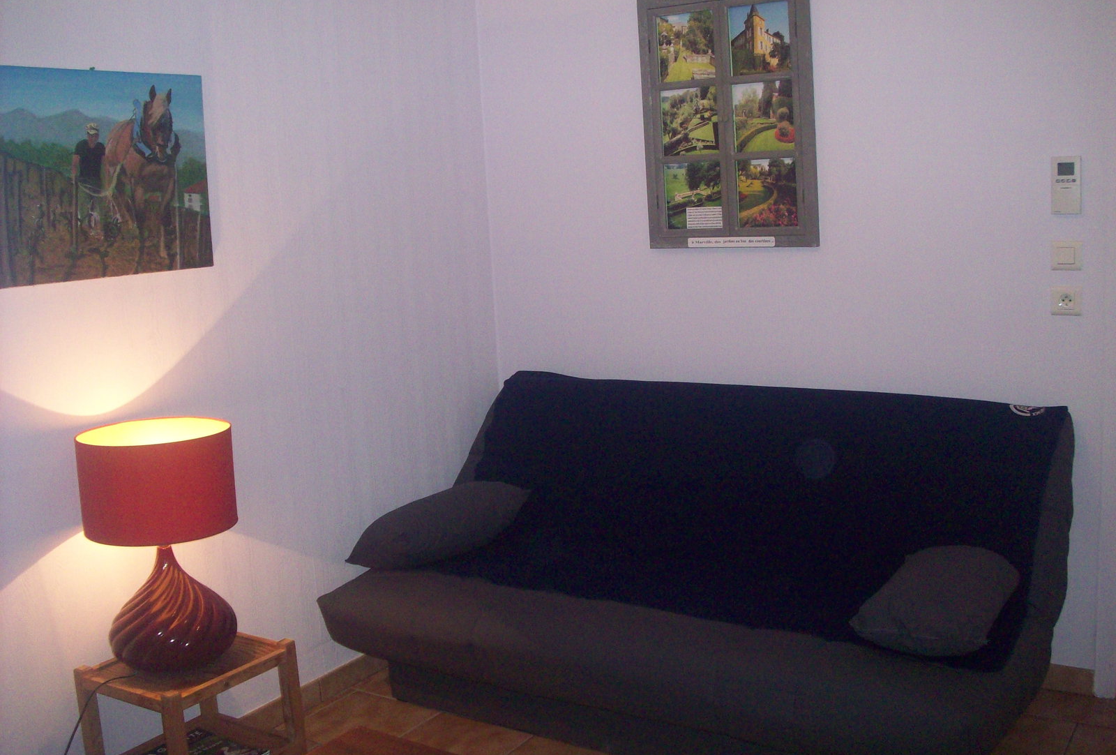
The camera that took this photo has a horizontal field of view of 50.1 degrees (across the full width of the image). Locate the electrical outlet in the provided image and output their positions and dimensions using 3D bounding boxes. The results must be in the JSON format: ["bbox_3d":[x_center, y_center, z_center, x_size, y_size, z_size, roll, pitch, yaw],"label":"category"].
[{"bbox_3d":[1.427,-0.215,3.346,0.080,0.081,0.012,3,11,33],"label":"electrical outlet"}]

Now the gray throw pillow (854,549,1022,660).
[{"bbox_3d":[0.922,0.539,2.891,0.360,0.150,0.370,-2,32,41],"label":"gray throw pillow"}]

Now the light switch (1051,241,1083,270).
[{"bbox_3d":[1.419,-0.339,3.327,0.080,0.081,0.012,3,11,33],"label":"light switch"}]

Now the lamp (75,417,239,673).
[{"bbox_3d":[-0.969,0.424,2.954,0.363,0.597,0.363,3,11,33],"label":"lamp"}]

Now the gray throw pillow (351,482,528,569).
[{"bbox_3d":[-0.366,0.469,3.723,0.410,0.170,0.400,-4,27,32],"label":"gray throw pillow"}]

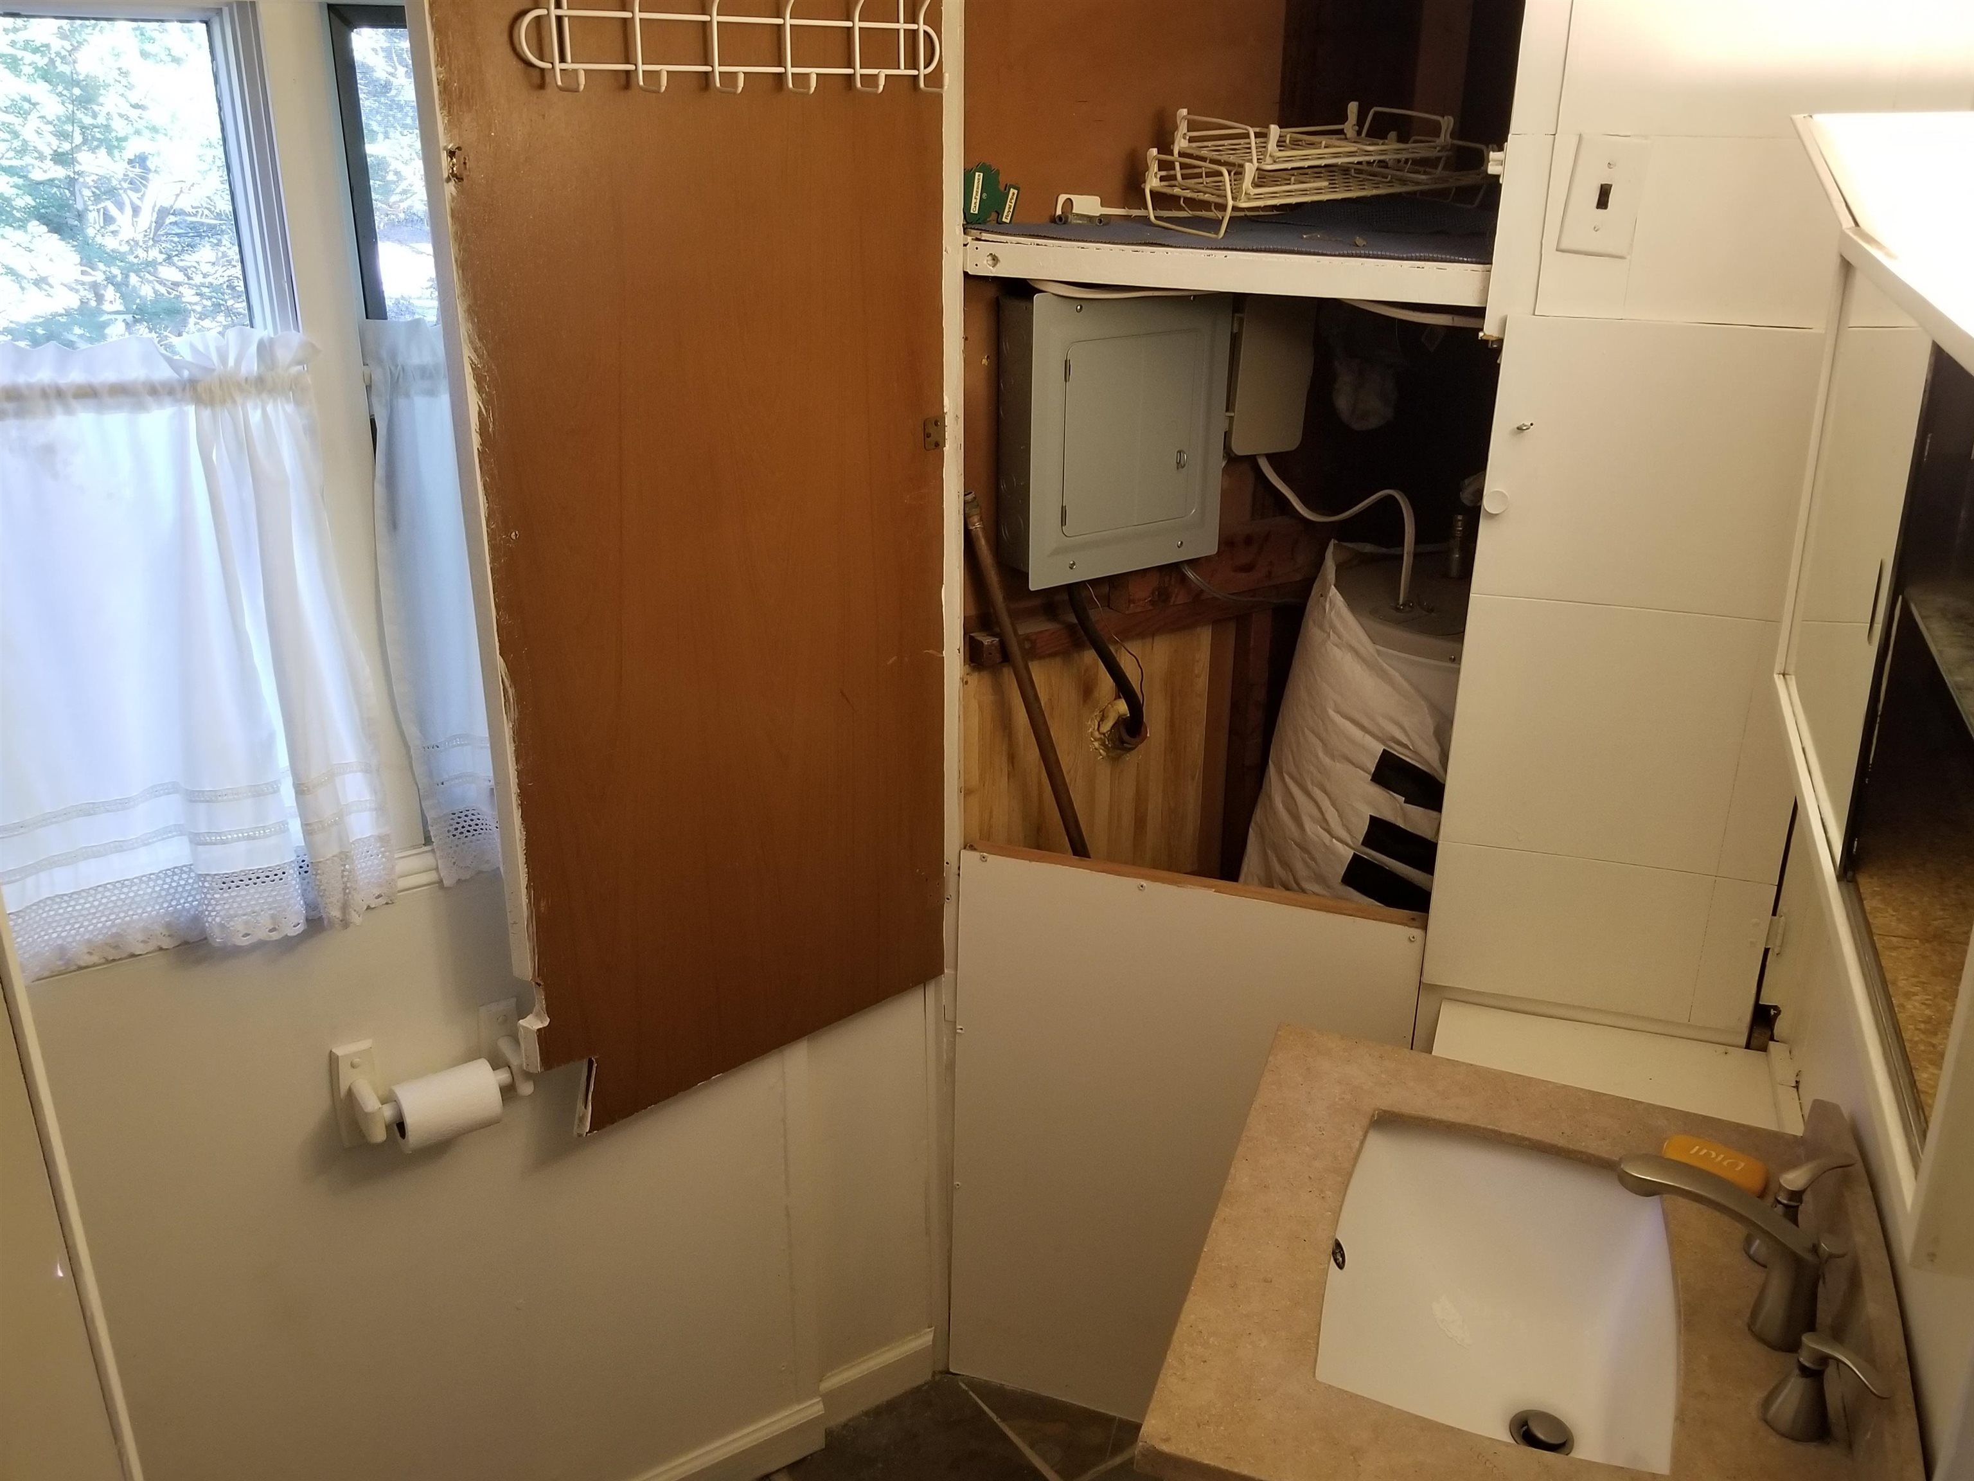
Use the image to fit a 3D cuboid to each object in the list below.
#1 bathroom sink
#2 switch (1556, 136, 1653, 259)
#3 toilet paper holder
[{"bbox_3d":[0.455,0.552,1.346,0.305,0.155,0.430,9,21,21],"label":"bathroom sink"},{"bbox_3d":[0.629,-0.554,1.512,0.071,0.115,0.015,12,22,18],"label":"switch"},{"bbox_3d":[-0.611,0.394,1.666,0.206,0.124,0.090,-11,23,-31],"label":"toilet paper holder"}]

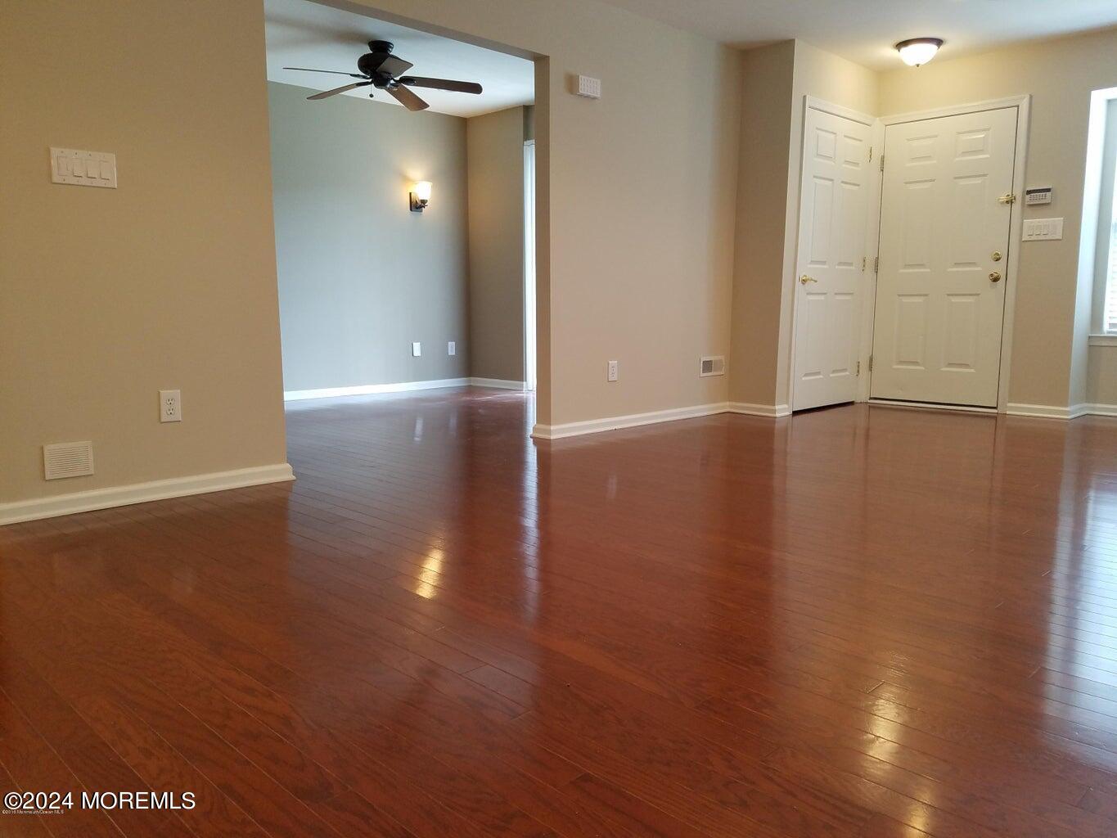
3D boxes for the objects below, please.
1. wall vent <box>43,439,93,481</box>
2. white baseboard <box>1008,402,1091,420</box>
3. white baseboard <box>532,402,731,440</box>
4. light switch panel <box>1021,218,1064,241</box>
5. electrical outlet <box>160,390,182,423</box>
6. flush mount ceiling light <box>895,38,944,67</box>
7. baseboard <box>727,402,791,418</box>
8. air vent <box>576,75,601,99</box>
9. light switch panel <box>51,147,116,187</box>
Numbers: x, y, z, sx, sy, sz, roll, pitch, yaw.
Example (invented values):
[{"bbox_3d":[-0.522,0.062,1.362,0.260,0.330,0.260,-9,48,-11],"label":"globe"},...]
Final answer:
[{"bbox_3d":[-1.777,0.150,3.050,0.153,0.126,0.012,-8,11,-44],"label":"wall vent"},{"bbox_3d":[3.370,-0.070,5.787,0.400,0.074,0.388,-8,11,-44],"label":"white baseboard"},{"bbox_3d":[0.533,-0.011,5.379,1.754,0.073,0.150,-8,11,-44],"label":"white baseboard"},{"bbox_3d":[3.197,-1.249,5.538,0.009,0.132,0.230,-8,11,-44],"label":"light switch panel"},{"bbox_3d":[-1.517,-0.049,3.281,0.076,0.122,0.009,-8,11,-44],"label":"electrical outlet"},{"bbox_3d":[2.358,-2.378,5.490,0.286,0.142,0.286,-8,11,-44],"label":"flush mount ceiling light"},{"bbox_3d":[1.393,-0.076,5.848,0.180,0.073,0.408,-8,11,-44],"label":"baseboard"},{"bbox_3d":[0.167,-1.844,4.664,0.168,0.096,0.042,-8,11,-44],"label":"air vent"},{"bbox_3d":[-1.691,-0.894,2.995,0.205,0.121,0.009,-8,11,-44],"label":"light switch panel"}]

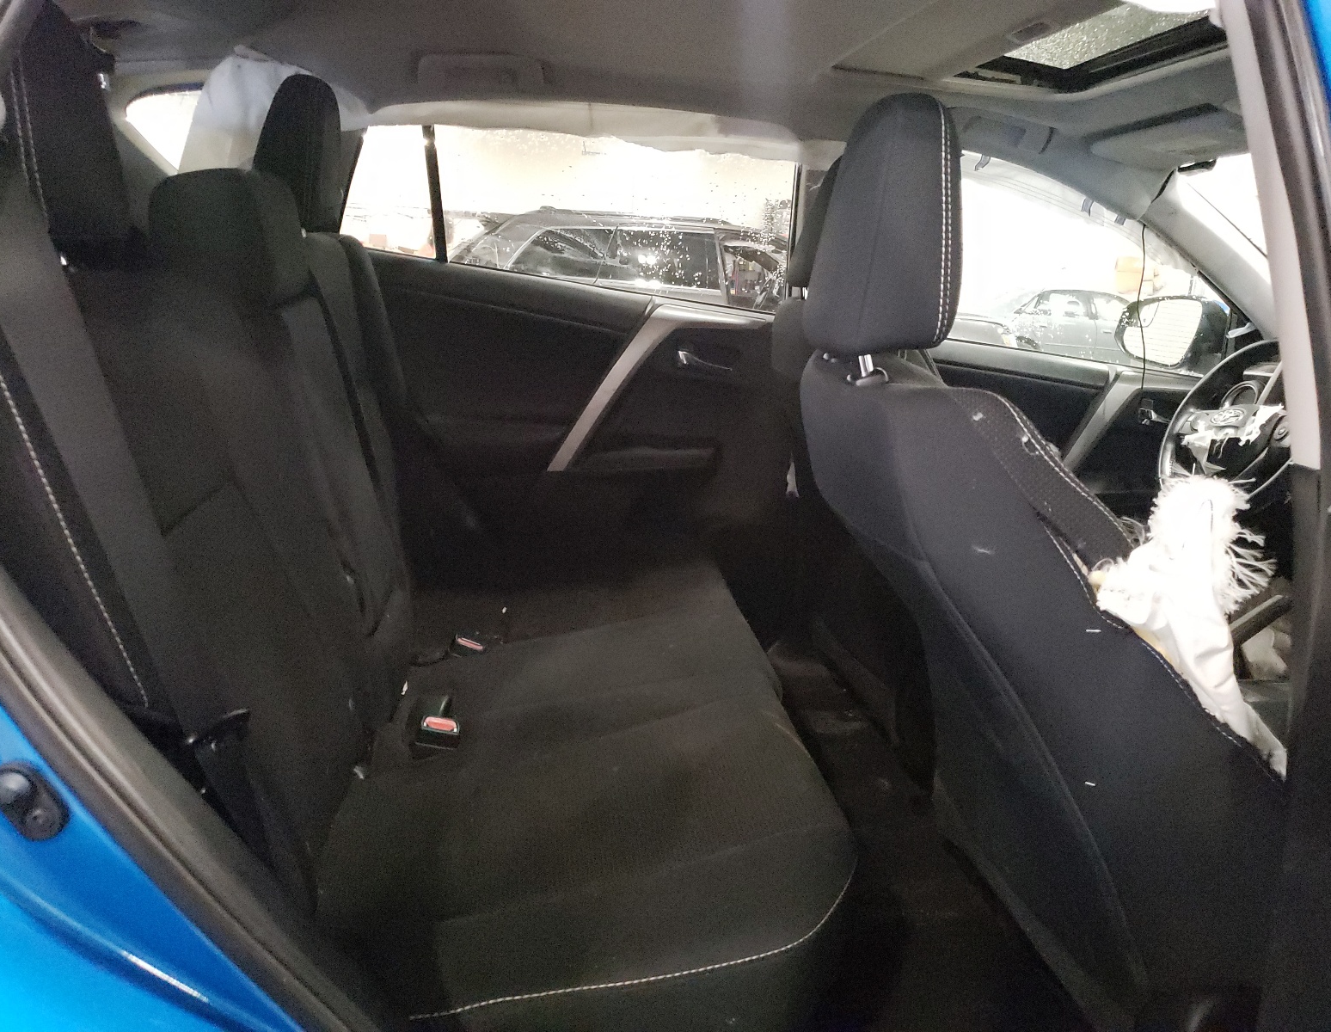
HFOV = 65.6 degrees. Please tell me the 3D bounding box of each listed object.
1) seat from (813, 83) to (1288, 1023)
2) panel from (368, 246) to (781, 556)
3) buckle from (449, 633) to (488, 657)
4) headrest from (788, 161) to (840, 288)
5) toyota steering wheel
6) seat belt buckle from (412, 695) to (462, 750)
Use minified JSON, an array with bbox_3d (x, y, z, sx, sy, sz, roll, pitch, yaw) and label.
[{"bbox_3d":[0.578,0.130,1.224,0.840,1.120,0.530,2,15,-7],"label":"seat"},{"bbox_3d":[-0.177,-0.180,2.119,0.920,0.660,0.120,2,15,-7],"label":"panel"},{"bbox_3d":[-0.306,0.201,1.601,0.048,0.055,0.028,13,14,7],"label":"buckle"},{"bbox_3d":[0.318,-0.513,1.782,0.135,0.250,0.270,2,15,-7],"label":"headrest"},{"bbox_3d":[1.106,-0.171,1.984,0.130,0.370,0.370,25,11,-13],"label":"toyota steering wheel"},{"bbox_3d":[-0.297,0.271,1.345,0.049,0.068,0.030,2,47,-7],"label":"seat belt buckle"}]

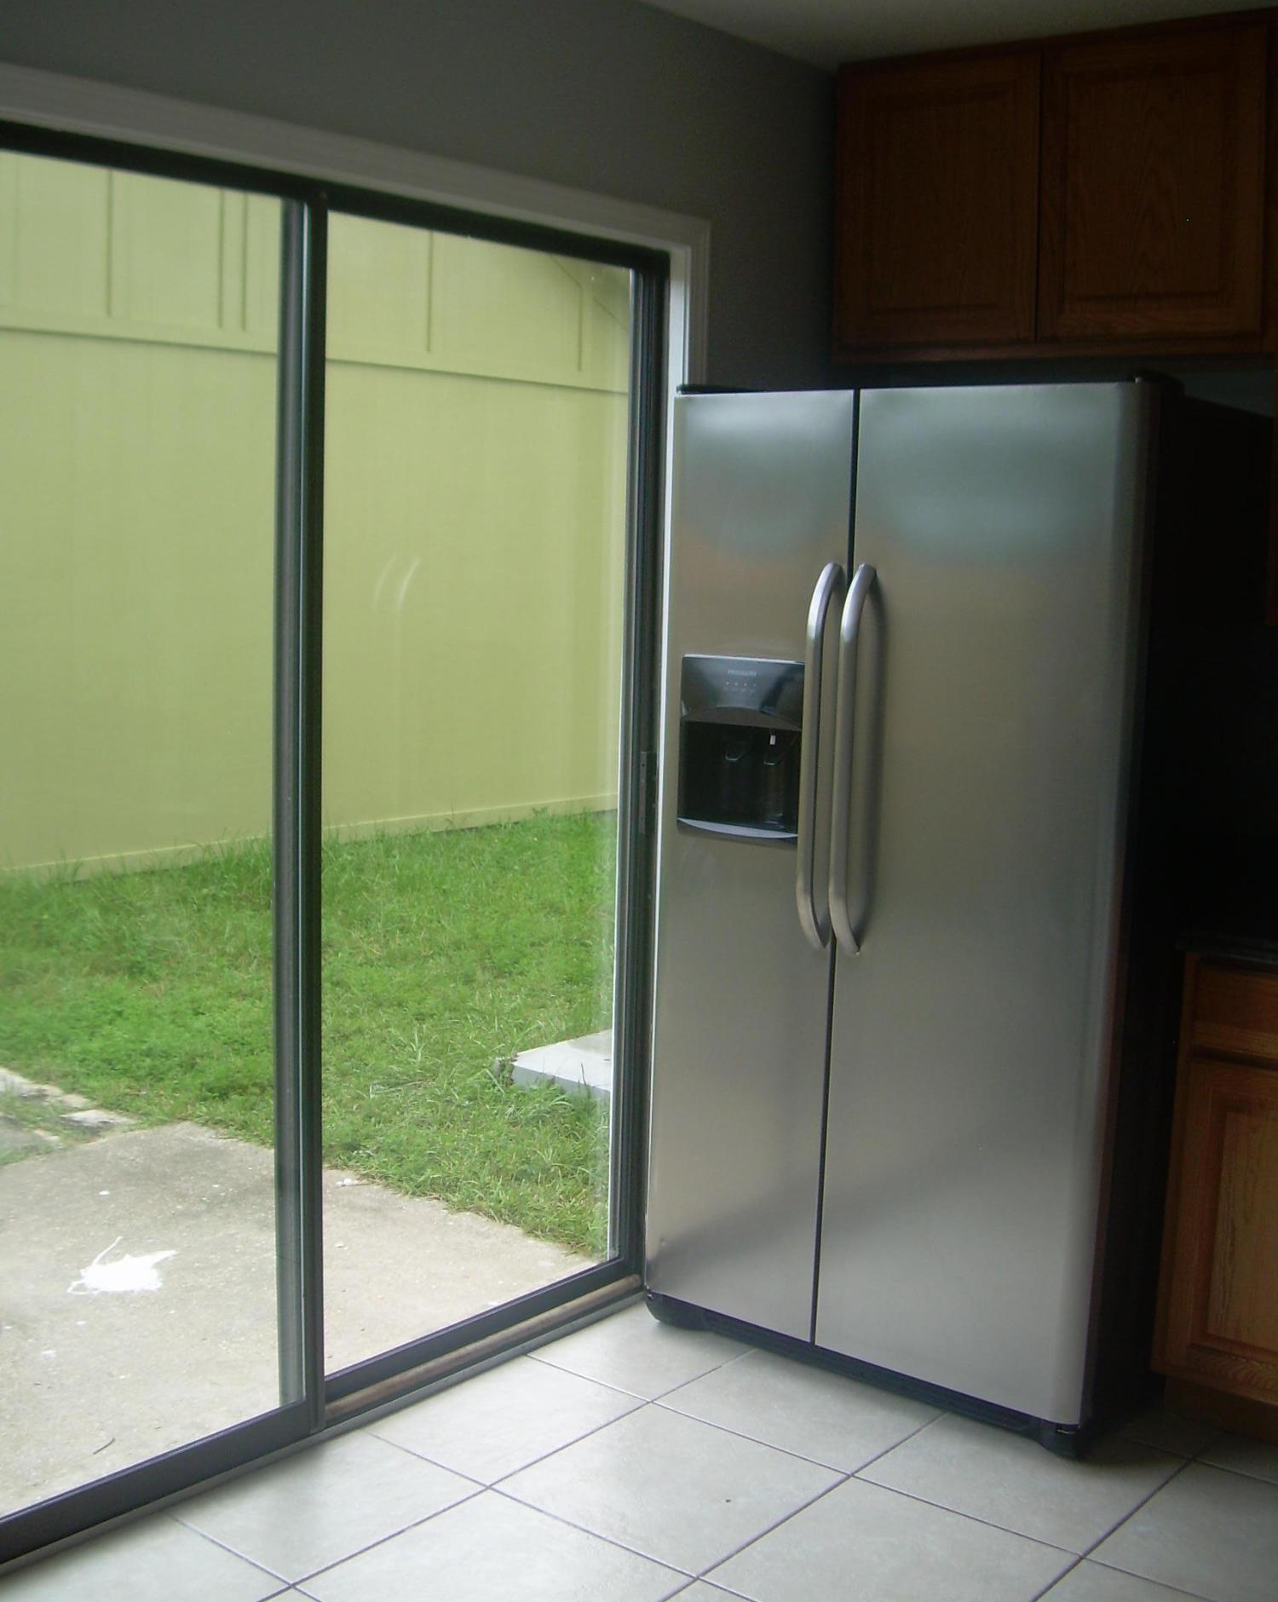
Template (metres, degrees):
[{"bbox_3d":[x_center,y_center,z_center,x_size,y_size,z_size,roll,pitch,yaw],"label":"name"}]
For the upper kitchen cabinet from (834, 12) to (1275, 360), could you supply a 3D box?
[{"bbox_3d":[0.862,-1.150,3.600,0.930,0.600,0.330,8,10,38],"label":"upper kitchen cabinet"}]

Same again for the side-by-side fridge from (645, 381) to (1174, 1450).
[{"bbox_3d":[0.620,0.133,3.520,0.905,1.760,0.820,8,10,38],"label":"side-by-side fridge"}]

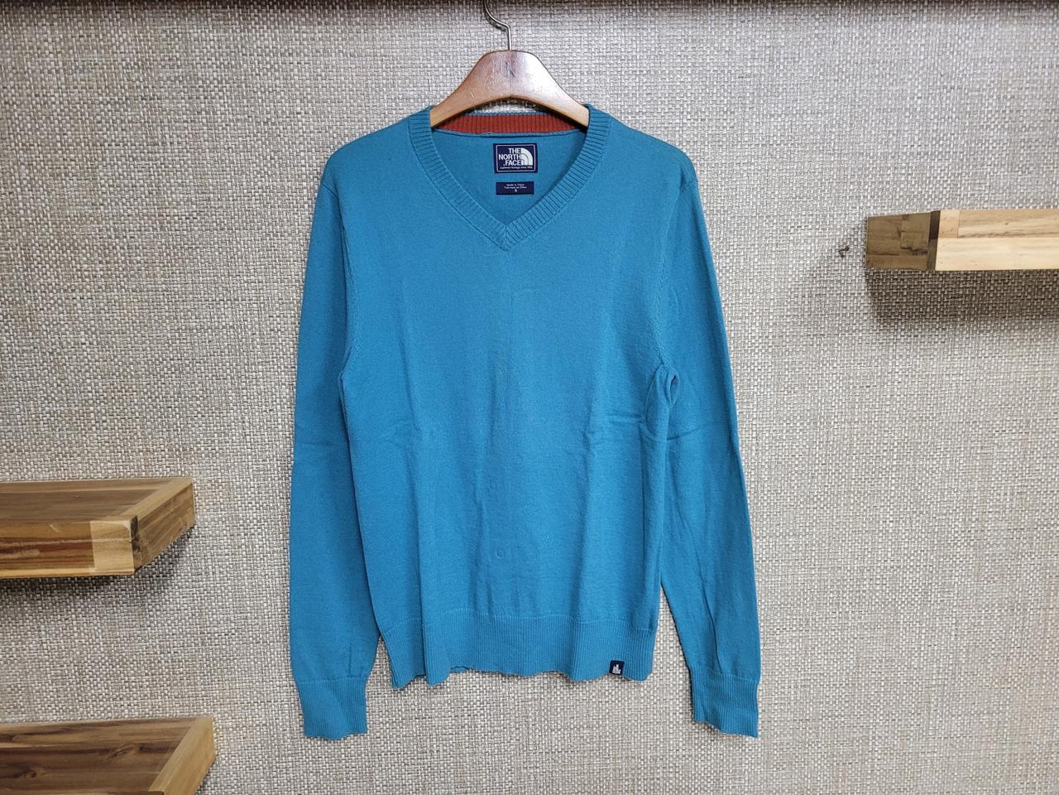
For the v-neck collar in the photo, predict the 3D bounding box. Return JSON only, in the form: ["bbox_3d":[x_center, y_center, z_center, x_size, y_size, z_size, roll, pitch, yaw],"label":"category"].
[{"bbox_3d":[-0.021,-0.249,0.906,0.227,0.160,0.070,-1,10,-1],"label":"v-neck collar"}]

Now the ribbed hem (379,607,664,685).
[{"bbox_3d":[-0.010,0.318,1.007,0.345,0.098,0.070,-1,10,-1],"label":"ribbed hem"}]

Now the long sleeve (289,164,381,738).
[{"bbox_3d":[-0.244,0.085,0.956,0.110,0.704,0.060,-1,10,-1],"label":"long sleeve"}]

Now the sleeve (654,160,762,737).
[{"bbox_3d":[0.213,0.086,0.969,0.118,0.729,0.060,-5,10,-1],"label":"sleeve"}]

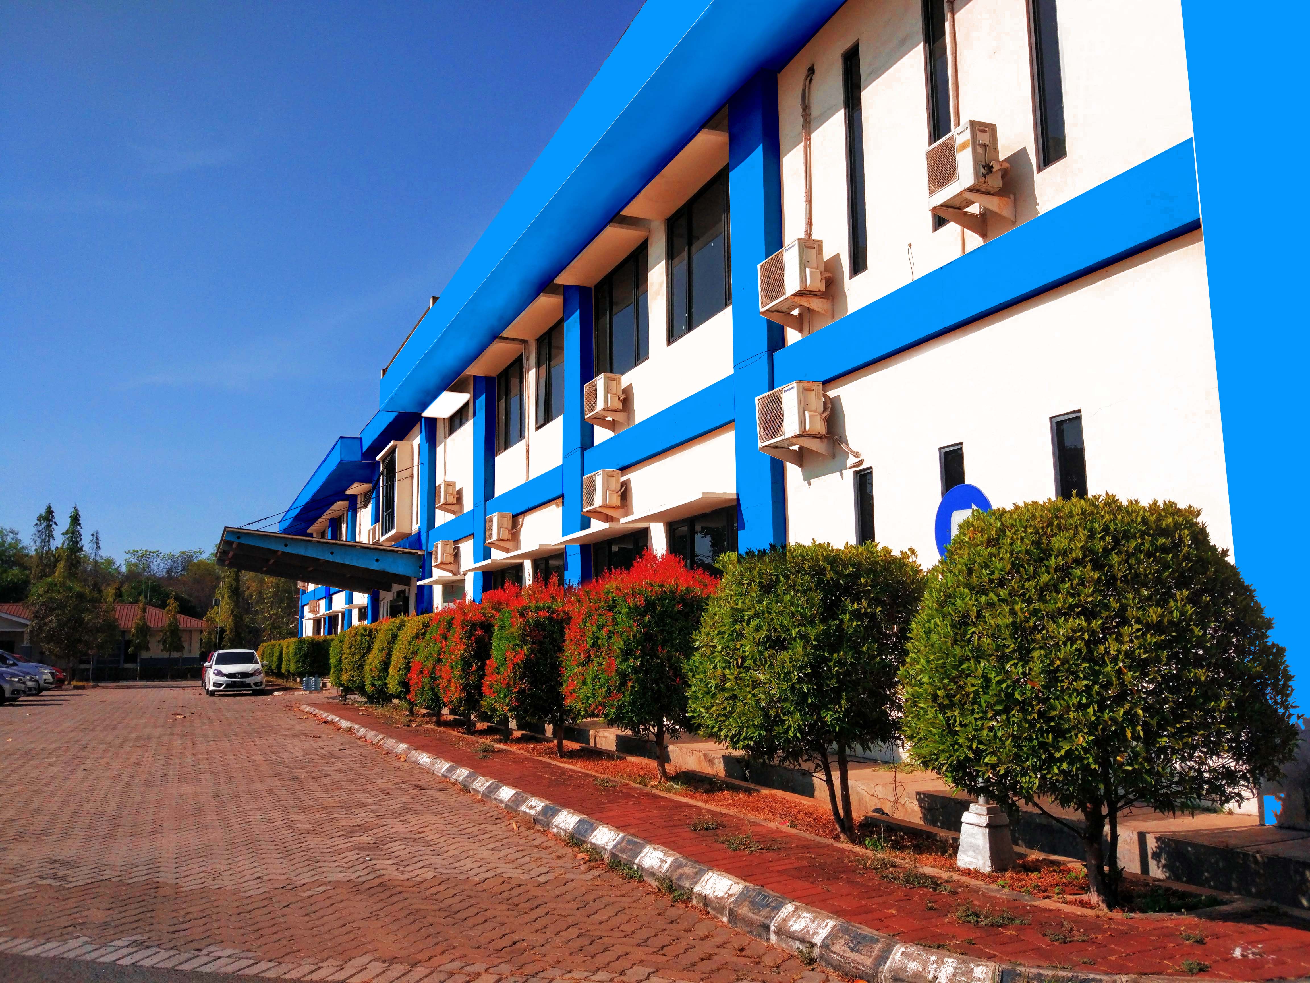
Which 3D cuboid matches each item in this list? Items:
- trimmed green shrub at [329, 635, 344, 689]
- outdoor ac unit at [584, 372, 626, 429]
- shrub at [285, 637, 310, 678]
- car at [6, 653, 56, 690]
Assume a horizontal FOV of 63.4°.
[{"bbox_3d":[-7.452,4.298,26.200,1.300,1.523,1.300,3,-9,-24],"label":"trimmed green shrub"},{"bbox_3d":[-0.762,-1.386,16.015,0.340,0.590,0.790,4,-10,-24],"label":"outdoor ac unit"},{"bbox_3d":[-13.901,6.482,41.300,1.200,1.650,1.200,4,-10,-24],"label":"shrub"},{"bbox_3d":[-23.808,6.431,37.967,4.200,1.620,1.700,3,-10,-22],"label":"car"}]

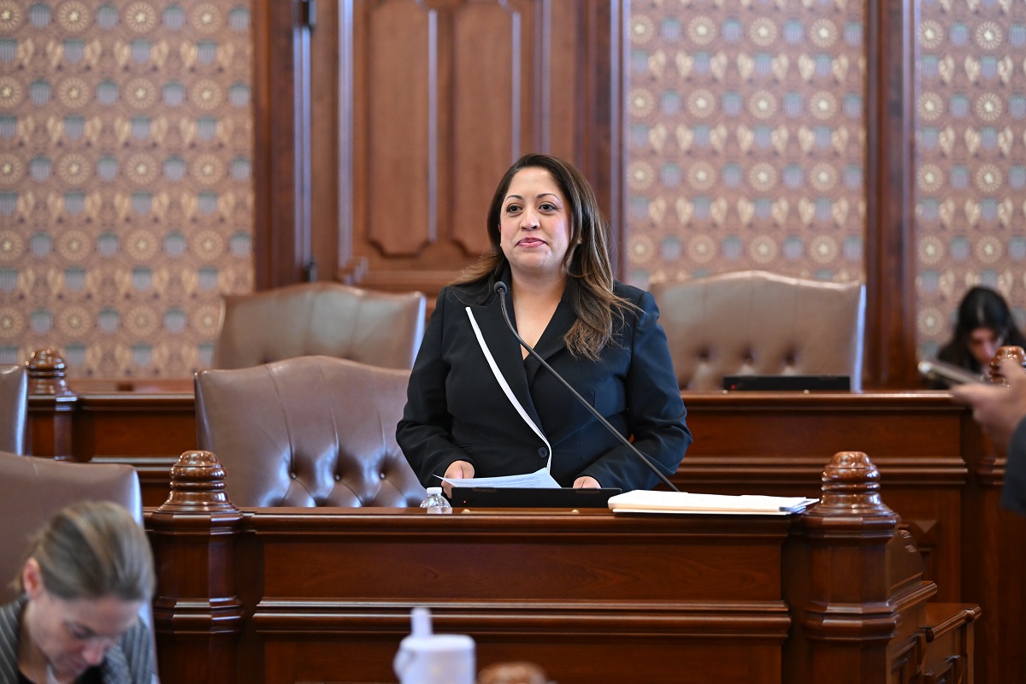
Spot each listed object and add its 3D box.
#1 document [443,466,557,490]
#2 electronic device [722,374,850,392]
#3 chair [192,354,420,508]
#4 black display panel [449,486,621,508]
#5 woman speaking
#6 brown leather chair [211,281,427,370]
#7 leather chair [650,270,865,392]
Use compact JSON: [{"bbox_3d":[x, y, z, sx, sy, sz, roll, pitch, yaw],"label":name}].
[{"bbox_3d":[-0.012,0.285,6.640,0.216,0.025,0.270,0,16,-17],"label":"document"},{"bbox_3d":[0.710,0.185,8.820,0.325,0.205,0.260,0,1,4],"label":"electronic device"},{"bbox_3d":[-0.308,0.625,7.330,0.660,1.190,0.700,-1,1,-28],"label":"chair"},{"bbox_3d":[0.041,0.359,6.353,0.315,0.180,0.040,0,2,0],"label":"black display panel"},{"bbox_3d":[0.063,0.435,6.850,0.590,1.630,0.420,0,1,6],"label":"woman speaking"},{"bbox_3d":[-0.575,0.430,9.270,0.660,1.190,0.700,0,1,9],"label":"brown leather chair"},{"bbox_3d":[0.610,0.400,9.200,0.660,1.190,0.700,0,1,14],"label":"leather chair"}]

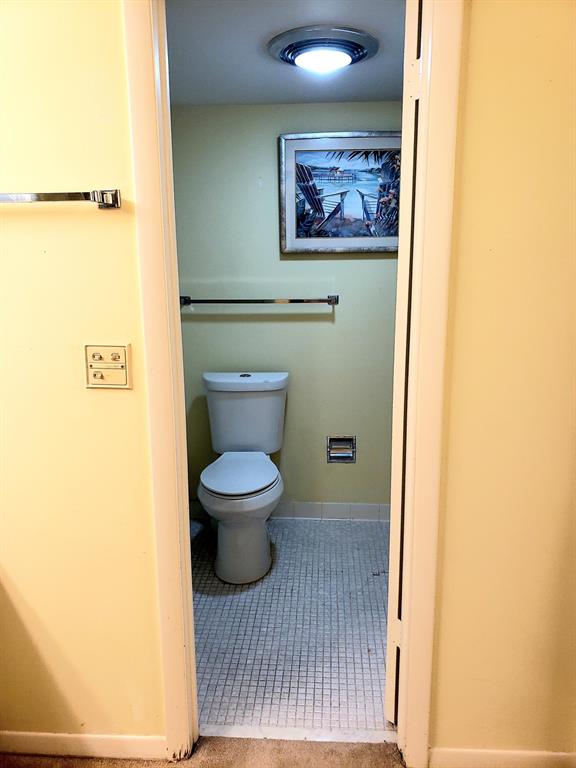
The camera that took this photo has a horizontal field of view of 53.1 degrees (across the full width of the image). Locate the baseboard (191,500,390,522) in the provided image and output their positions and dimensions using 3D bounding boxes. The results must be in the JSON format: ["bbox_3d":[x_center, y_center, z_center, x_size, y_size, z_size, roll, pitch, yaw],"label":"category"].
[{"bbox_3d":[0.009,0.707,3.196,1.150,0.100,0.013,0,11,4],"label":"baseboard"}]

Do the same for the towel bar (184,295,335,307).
[{"bbox_3d":[-0.148,-0.426,2.946,0.815,0.048,0.080,0,11,4],"label":"towel bar"}]

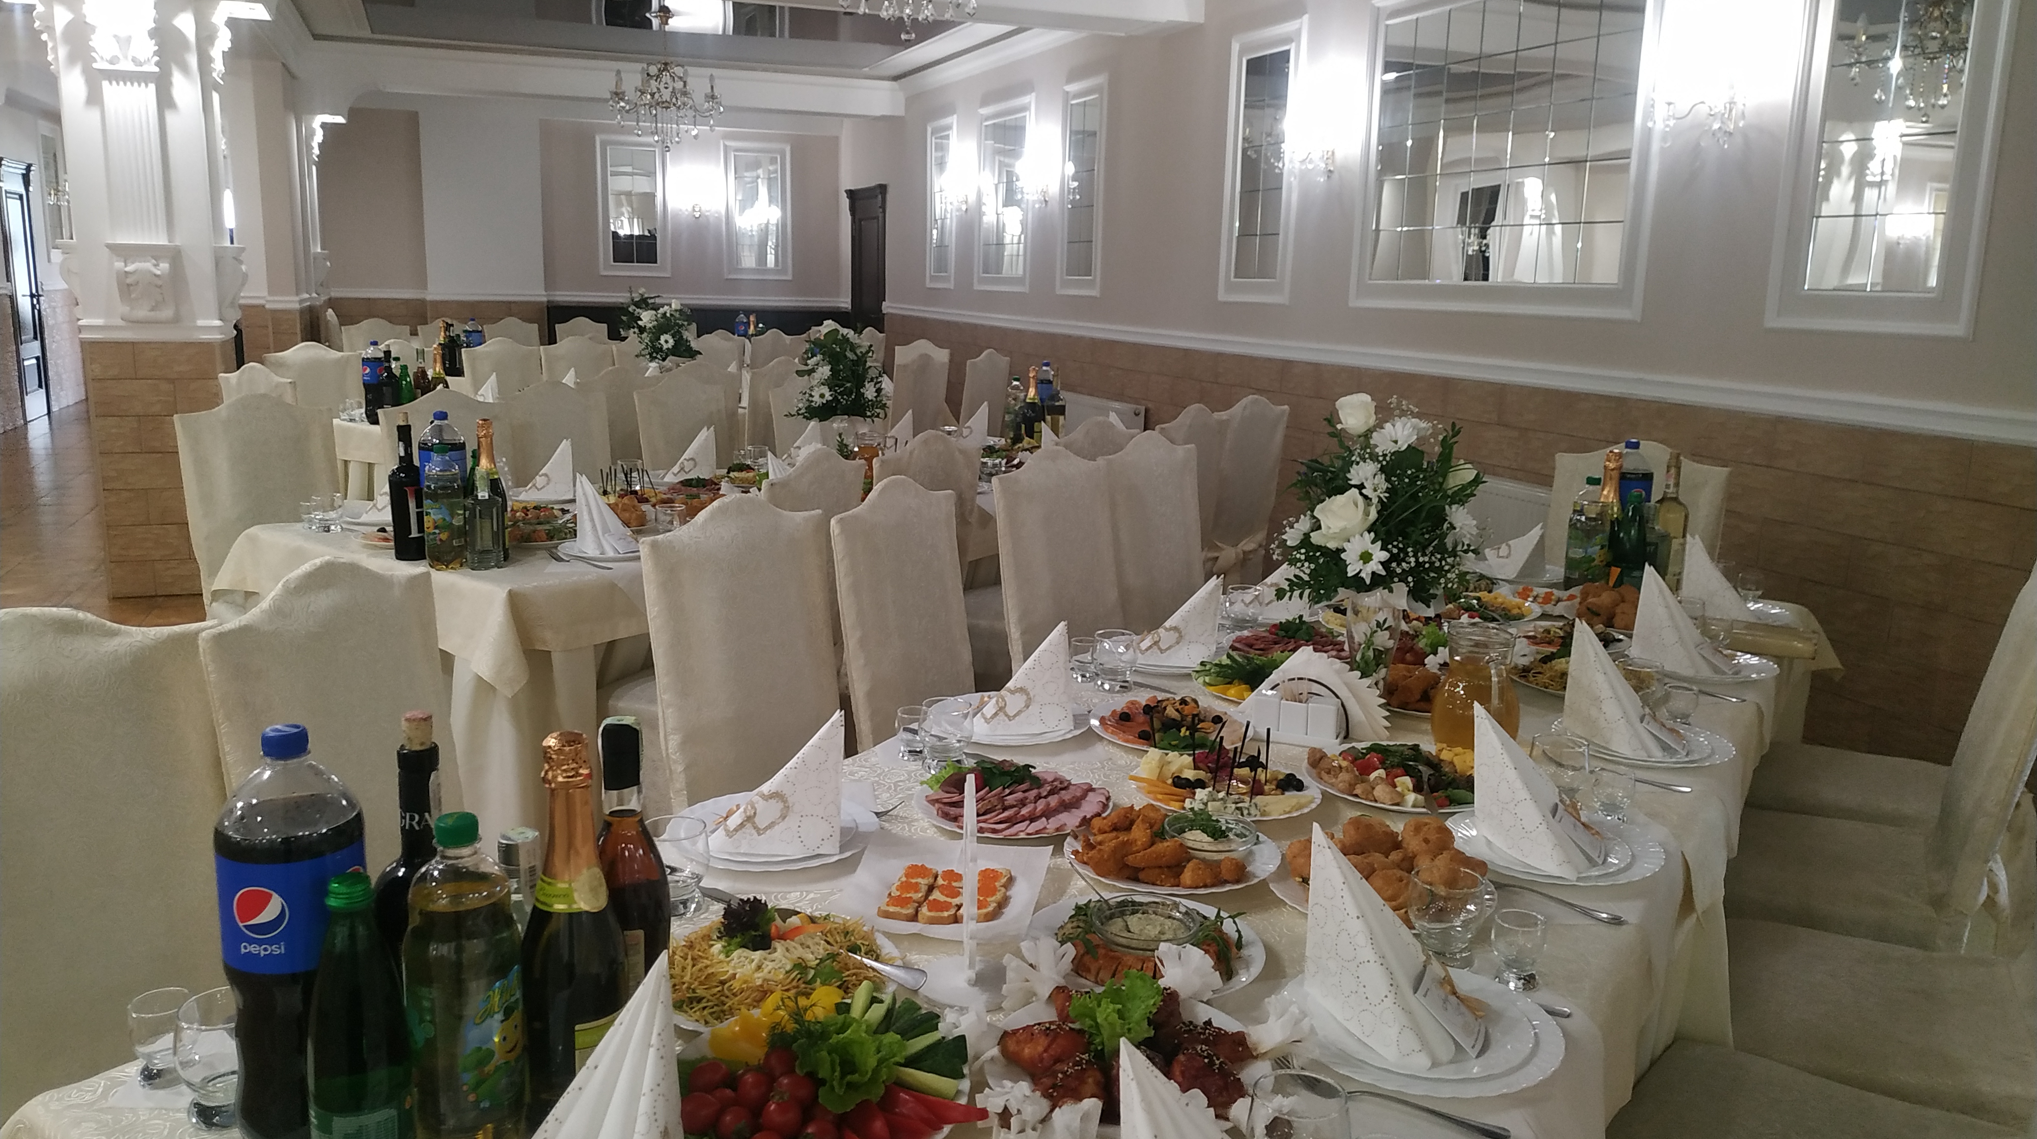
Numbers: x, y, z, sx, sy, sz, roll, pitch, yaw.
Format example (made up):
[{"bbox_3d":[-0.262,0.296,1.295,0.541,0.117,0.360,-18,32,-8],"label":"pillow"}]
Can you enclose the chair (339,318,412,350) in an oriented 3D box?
[{"bbox_3d":[-3.816,-1.028,8.753,0.530,1.020,0.460,9,14,32],"label":"chair"}]

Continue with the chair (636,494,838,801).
[{"bbox_3d":[-0.326,0.388,2.522,0.560,1.010,0.460,10,15,35],"label":"chair"}]

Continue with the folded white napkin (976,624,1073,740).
[{"bbox_3d":[0.025,0.142,1.978,0.130,0.165,0.120,9,14,33],"label":"folded white napkin"}]

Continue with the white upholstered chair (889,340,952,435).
[{"bbox_3d":[-0.643,-0.513,6.745,0.520,1.068,0.440,9,14,33],"label":"white upholstered chair"}]

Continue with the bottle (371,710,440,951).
[{"bbox_3d":[-0.461,0.271,1.106,0.076,0.326,0.076,9,14,33],"label":"bottle"}]

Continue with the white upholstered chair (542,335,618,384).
[{"bbox_3d":[-2.245,-0.750,7.750,0.560,1.010,0.460,10,15,37],"label":"white upholstered chair"}]

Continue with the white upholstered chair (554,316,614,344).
[{"bbox_3d":[-2.827,-1.187,9.749,0.520,1.068,0.440,9,14,33],"label":"white upholstered chair"}]

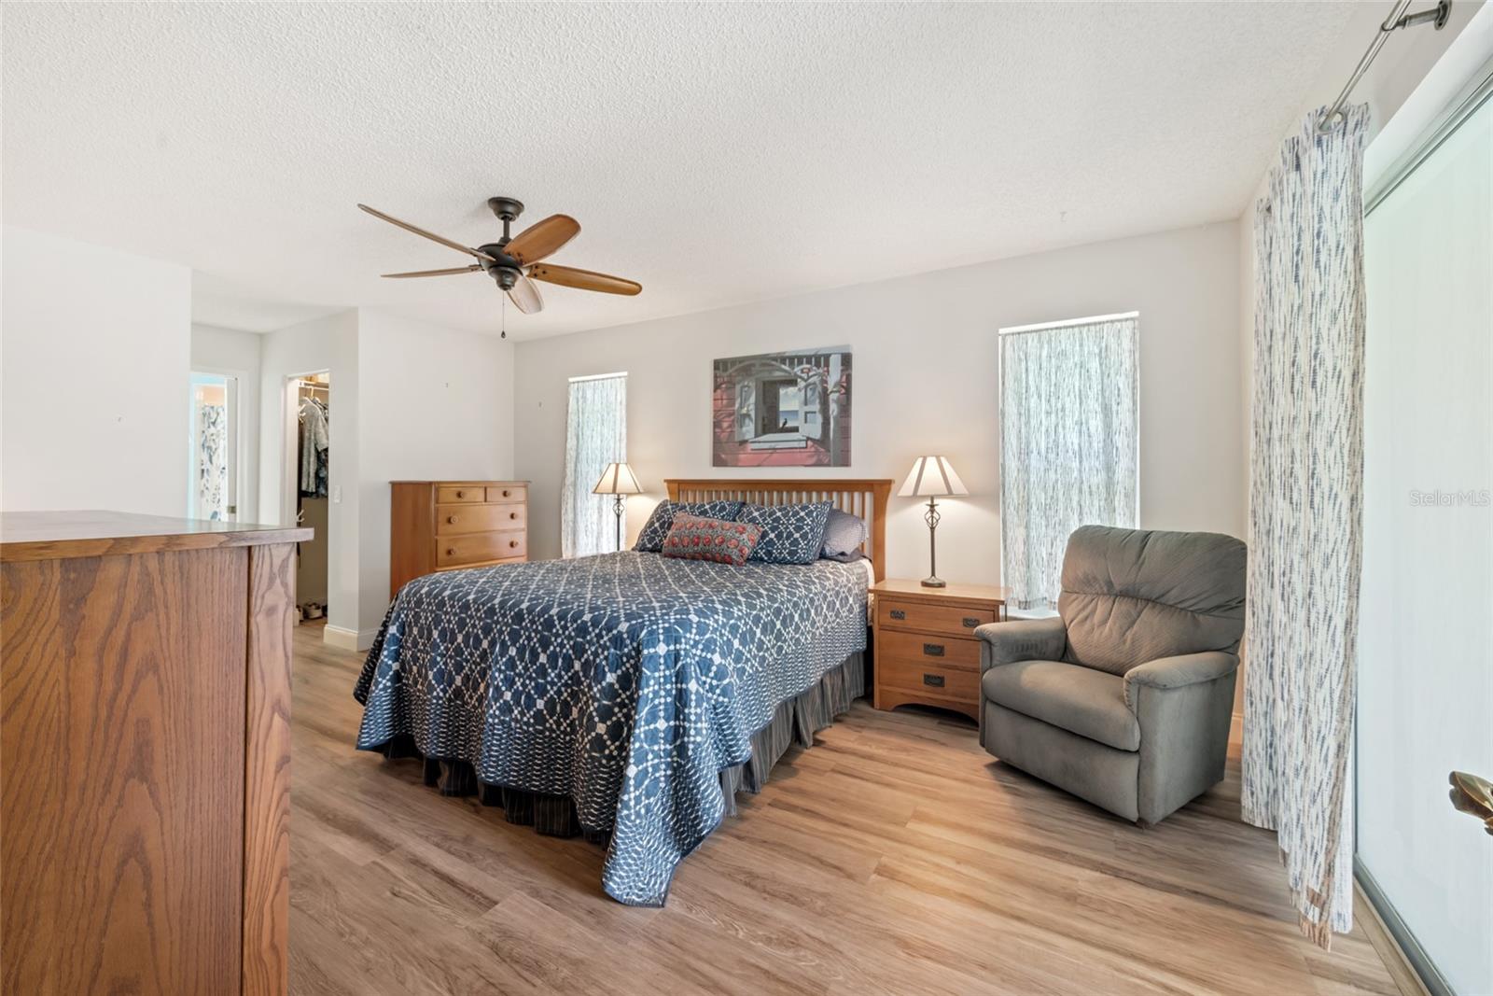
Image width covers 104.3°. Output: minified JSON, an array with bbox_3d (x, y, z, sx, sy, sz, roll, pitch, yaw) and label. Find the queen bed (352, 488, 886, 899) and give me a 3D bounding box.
[{"bbox_3d":[-0.394,0.501,2.917,1.740,1.235,2.190,1,0,30],"label":"queen bed"}]

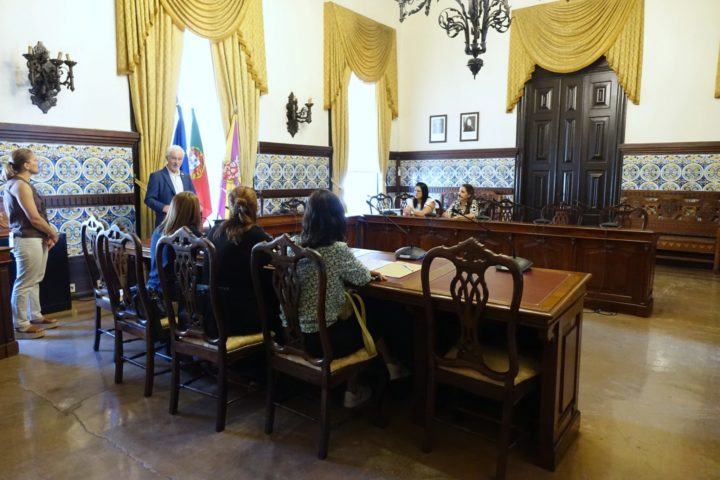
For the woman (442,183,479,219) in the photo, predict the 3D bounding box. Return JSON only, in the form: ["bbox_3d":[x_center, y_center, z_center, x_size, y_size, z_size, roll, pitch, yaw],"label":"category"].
[{"bbox_3d":[1.352,-0.087,6.505,0.500,1.300,0.720,4,8,25],"label":"woman"}]

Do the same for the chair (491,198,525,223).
[{"bbox_3d":[1.888,0.032,6.331,0.540,1.110,0.540,5,9,33],"label":"chair"}]

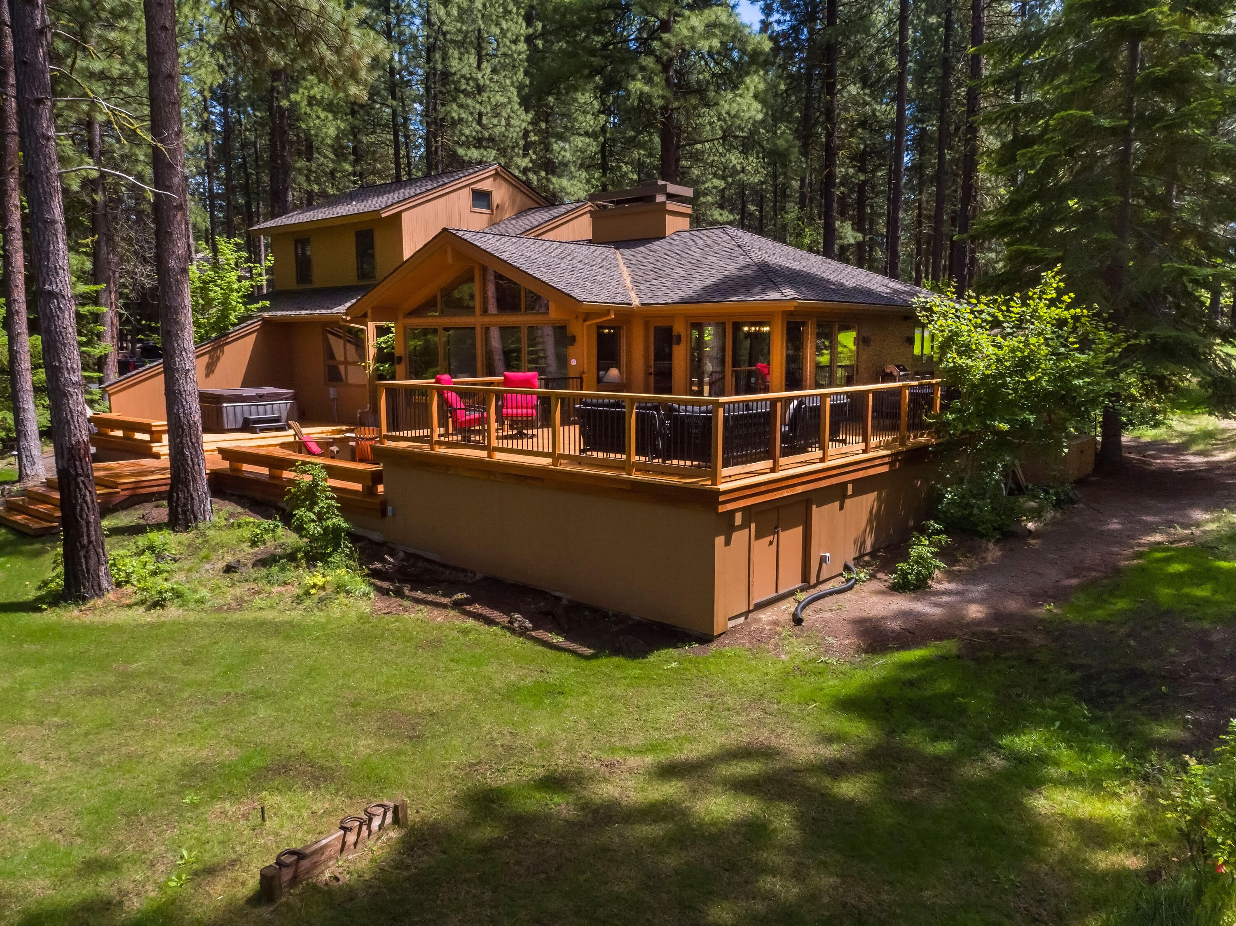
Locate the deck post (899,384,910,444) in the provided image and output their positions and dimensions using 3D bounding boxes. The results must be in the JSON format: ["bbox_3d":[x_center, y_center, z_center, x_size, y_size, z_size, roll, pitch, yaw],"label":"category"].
[{"bbox_3d":[4.576,-0.765,13.735,0.090,0.950,0.090,7,10,40],"label":"deck post"}]

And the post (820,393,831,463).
[{"bbox_3d":[2.941,-0.486,12.087,0.090,0.960,0.090,8,11,43],"label":"post"}]

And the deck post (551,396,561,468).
[{"bbox_3d":[-0.838,-0.436,11.492,0.090,0.950,0.090,7,10,40],"label":"deck post"}]

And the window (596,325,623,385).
[{"bbox_3d":[-0.176,-2.310,18.398,0.100,1.255,0.854,7,11,42],"label":"window"}]

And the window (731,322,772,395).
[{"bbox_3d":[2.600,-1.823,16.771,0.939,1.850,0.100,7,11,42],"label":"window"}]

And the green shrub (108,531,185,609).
[{"bbox_3d":[-6.453,1.427,11.667,0.950,0.720,0.900,-1,8,-9],"label":"green shrub"}]

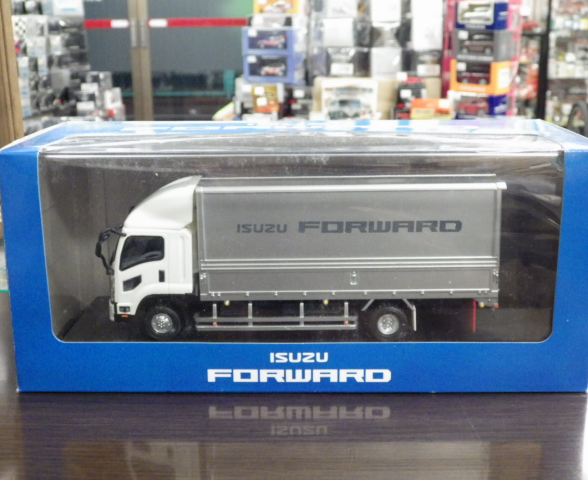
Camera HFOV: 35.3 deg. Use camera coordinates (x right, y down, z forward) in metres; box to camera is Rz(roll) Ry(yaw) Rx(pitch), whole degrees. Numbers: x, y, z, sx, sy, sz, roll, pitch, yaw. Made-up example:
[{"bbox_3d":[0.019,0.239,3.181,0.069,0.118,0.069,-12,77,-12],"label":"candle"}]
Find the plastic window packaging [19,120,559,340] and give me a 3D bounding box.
[{"bbox_3d":[0.004,-0.003,0.485,0.257,0.104,0.110,0,14,1],"label":"plastic window packaging"}]

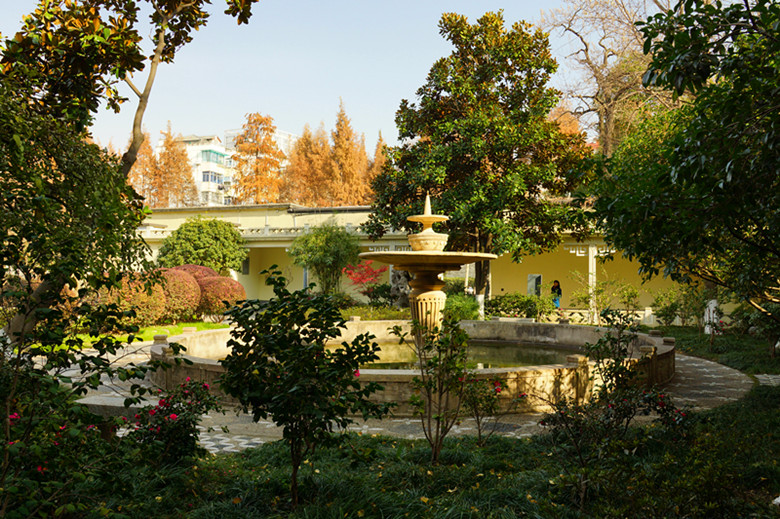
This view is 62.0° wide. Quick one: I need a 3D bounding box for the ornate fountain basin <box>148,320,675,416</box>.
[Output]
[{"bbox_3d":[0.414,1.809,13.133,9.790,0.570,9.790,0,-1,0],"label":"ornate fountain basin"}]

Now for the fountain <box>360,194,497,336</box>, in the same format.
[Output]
[{"bbox_3d":[0.791,0.399,13.344,2.790,3.470,2.790,0,-1,0],"label":"fountain"}]

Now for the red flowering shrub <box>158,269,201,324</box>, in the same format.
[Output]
[{"bbox_3d":[-7.064,1.191,21.775,1.500,1.780,1.500,0,-2,0],"label":"red flowering shrub"}]

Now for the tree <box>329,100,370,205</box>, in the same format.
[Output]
[{"bbox_3d":[-3.616,-5.445,58.179,4.300,17.500,4.300,0,-2,0],"label":"tree"}]

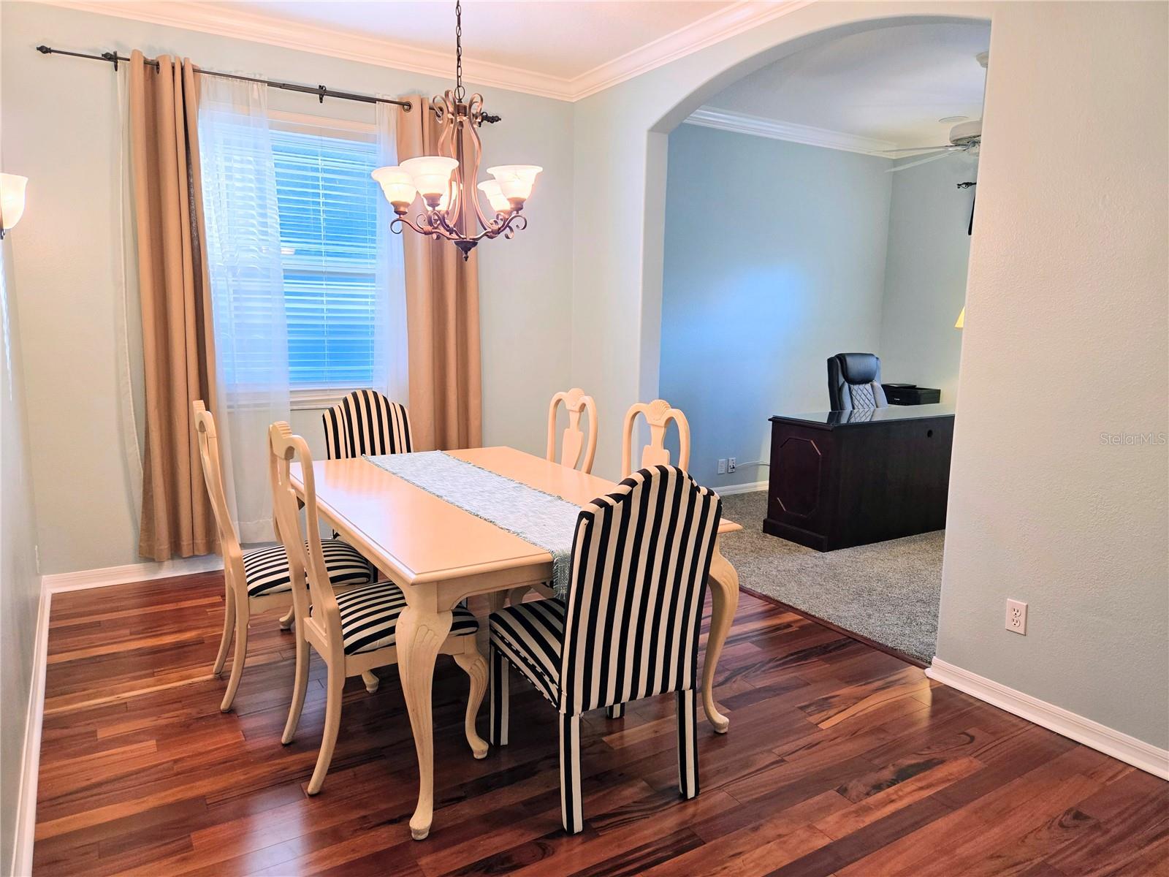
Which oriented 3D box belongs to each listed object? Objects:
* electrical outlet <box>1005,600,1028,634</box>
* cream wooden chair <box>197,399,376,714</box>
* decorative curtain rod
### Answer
[{"bbox_3d":[1.567,0.649,2.821,0.009,0.114,0.070,-5,11,-32],"label":"electrical outlet"},{"bbox_3d":[-1.123,0.392,2.941,0.561,1.093,0.518,-4,11,-30],"label":"cream wooden chair"},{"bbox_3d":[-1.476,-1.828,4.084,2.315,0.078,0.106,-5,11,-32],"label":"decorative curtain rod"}]

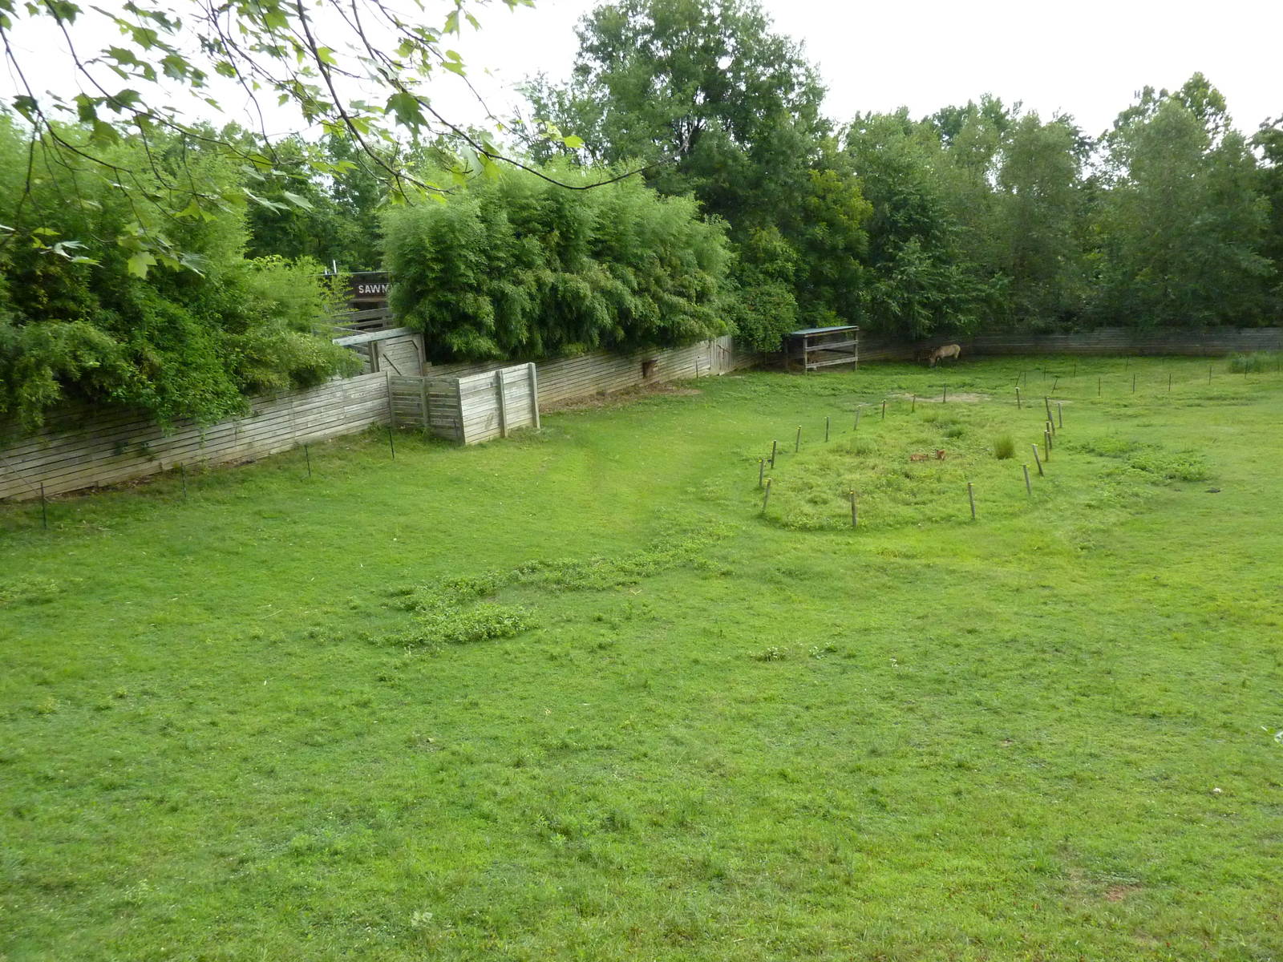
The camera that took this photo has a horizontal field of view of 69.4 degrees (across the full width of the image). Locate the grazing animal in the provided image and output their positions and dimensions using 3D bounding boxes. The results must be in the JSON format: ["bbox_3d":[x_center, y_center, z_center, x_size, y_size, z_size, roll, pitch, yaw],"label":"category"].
[{"bbox_3d":[18.597,-7.686,56.700,2.000,1.320,0.550,-6,14,-17],"label":"grazing animal"}]

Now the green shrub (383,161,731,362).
[{"bbox_3d":[-3.400,-9.488,45.146,5.800,10.200,20.000,8,17,36],"label":"green shrub"}]

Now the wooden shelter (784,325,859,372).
[{"bbox_3d":[10.518,-7.724,54.415,3.350,2.500,2.950,-6,14,-15],"label":"wooden shelter"}]

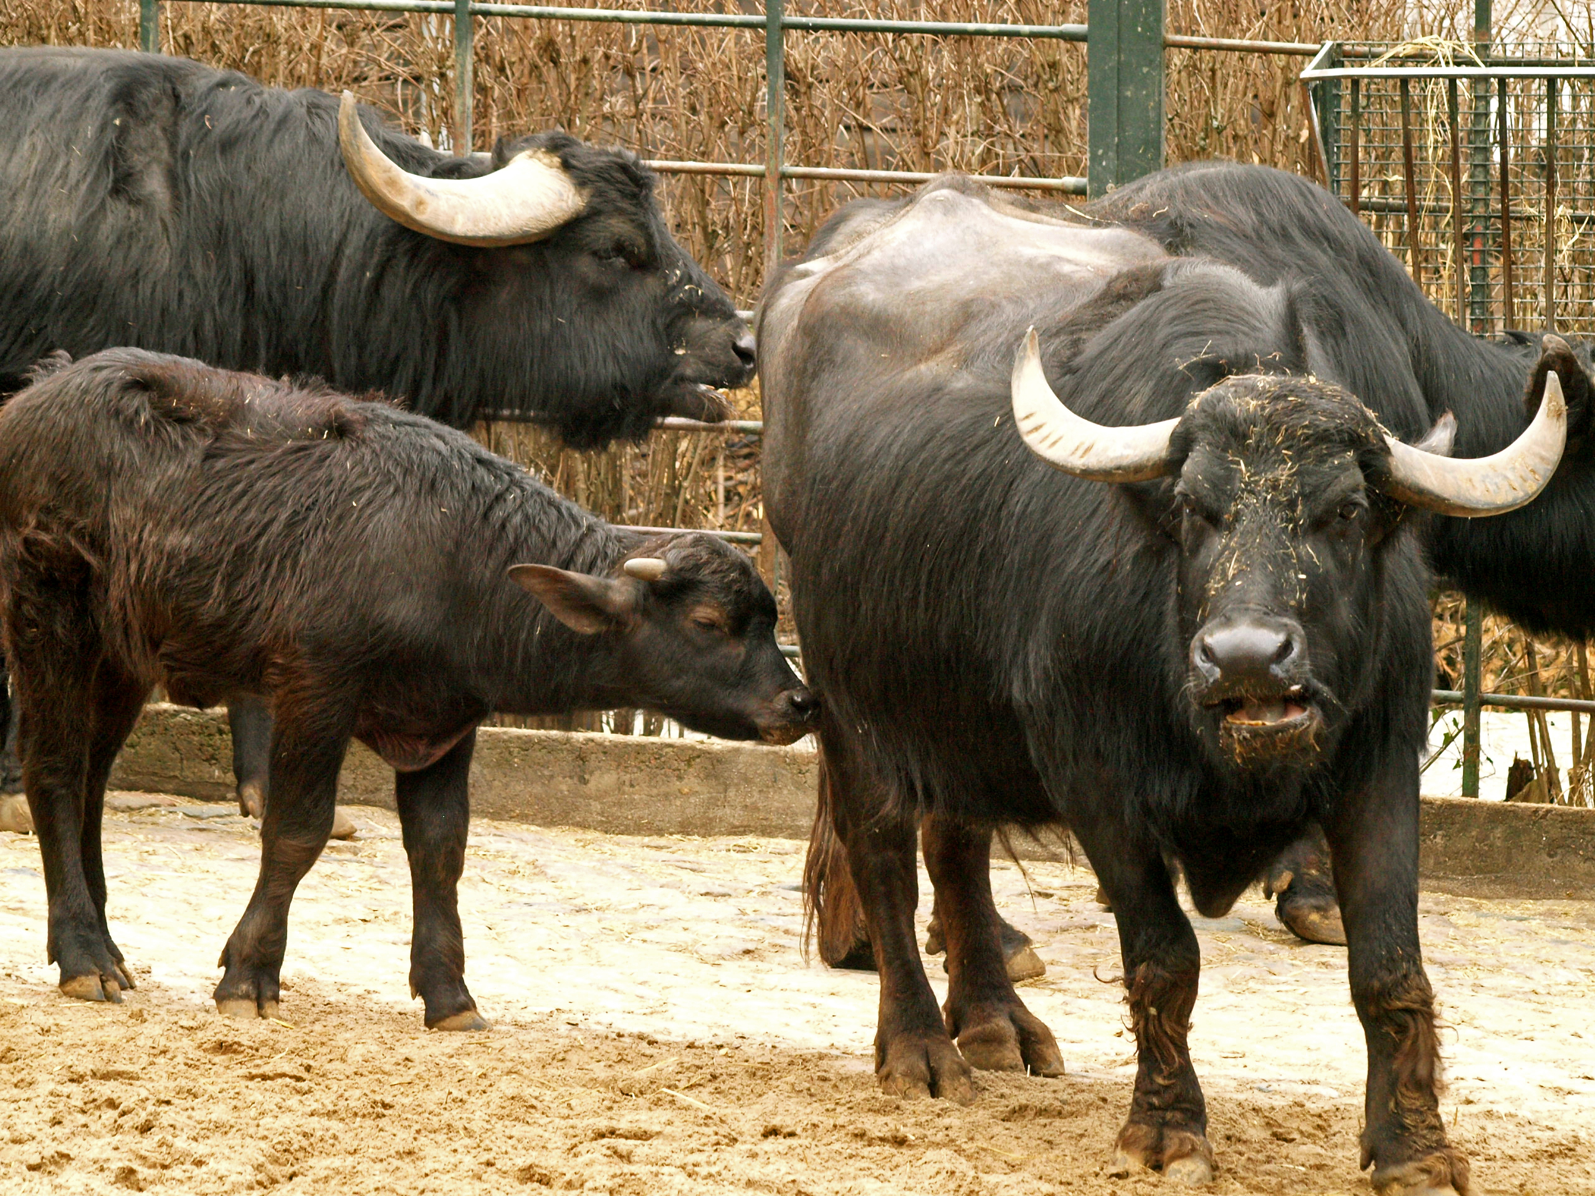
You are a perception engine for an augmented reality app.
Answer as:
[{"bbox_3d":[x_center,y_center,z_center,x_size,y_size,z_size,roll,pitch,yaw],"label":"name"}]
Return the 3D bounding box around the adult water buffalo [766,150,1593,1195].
[{"bbox_3d":[0.446,0.093,16.547,0.800,1.430,2.150,-2,5,-21],"label":"adult water buffalo"}]

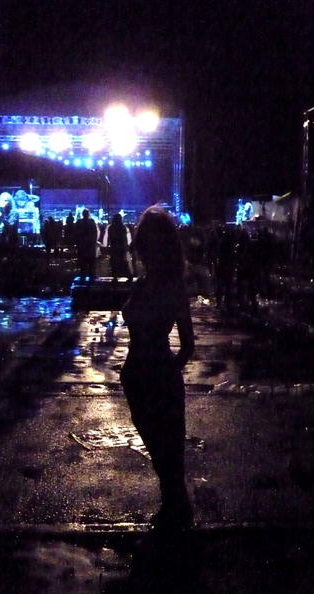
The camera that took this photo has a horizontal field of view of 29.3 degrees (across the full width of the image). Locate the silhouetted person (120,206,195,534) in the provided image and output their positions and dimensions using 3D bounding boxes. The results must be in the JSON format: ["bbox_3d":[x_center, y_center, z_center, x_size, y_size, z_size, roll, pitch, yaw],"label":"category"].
[{"bbox_3d":[0.005,0.389,3.020,0.400,1.640,0.290,5,8,41],"label":"silhouetted person"}]

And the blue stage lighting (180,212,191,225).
[{"bbox_3d":[2.370,-6.530,50.000,0.800,1.000,0.600,0,6,0],"label":"blue stage lighting"}]

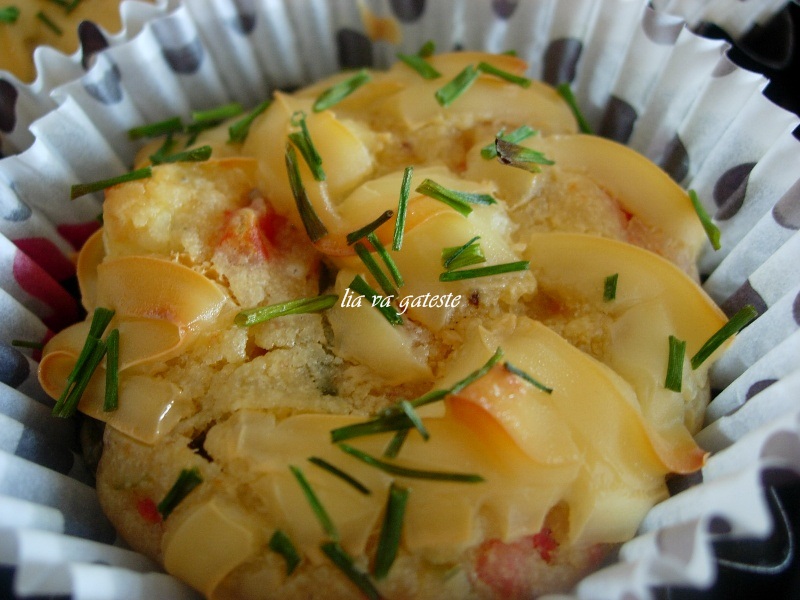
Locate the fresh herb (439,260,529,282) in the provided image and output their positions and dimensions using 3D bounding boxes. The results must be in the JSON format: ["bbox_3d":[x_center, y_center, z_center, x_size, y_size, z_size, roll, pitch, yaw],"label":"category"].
[{"bbox_3d":[0.012,-0.004,0.123,0.013,0.001,0.001,-10,62,-7],"label":"fresh herb"}]

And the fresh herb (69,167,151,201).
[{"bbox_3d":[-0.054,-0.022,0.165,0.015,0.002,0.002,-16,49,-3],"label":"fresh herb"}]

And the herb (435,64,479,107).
[{"bbox_3d":[0.010,-0.038,0.155,0.002,0.002,0.010,34,63,19],"label":"herb"}]

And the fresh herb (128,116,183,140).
[{"bbox_3d":[-0.042,-0.030,0.151,0.009,0.002,0.002,-22,49,-20],"label":"fresh herb"}]

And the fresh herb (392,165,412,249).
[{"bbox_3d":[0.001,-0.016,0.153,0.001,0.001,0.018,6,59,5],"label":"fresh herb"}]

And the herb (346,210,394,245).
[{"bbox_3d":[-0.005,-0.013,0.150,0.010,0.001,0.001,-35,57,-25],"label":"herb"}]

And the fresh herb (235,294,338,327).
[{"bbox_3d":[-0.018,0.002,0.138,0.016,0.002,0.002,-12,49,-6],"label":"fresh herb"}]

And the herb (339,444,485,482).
[{"bbox_3d":[0.001,0.020,0.107,0.018,0.001,0.002,12,66,6],"label":"herb"}]

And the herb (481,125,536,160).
[{"bbox_3d":[0.018,-0.026,0.143,0.011,0.001,0.002,-27,53,-23],"label":"herb"}]

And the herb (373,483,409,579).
[{"bbox_3d":[-0.001,0.031,0.118,0.002,0.002,0.013,9,56,8],"label":"herb"}]

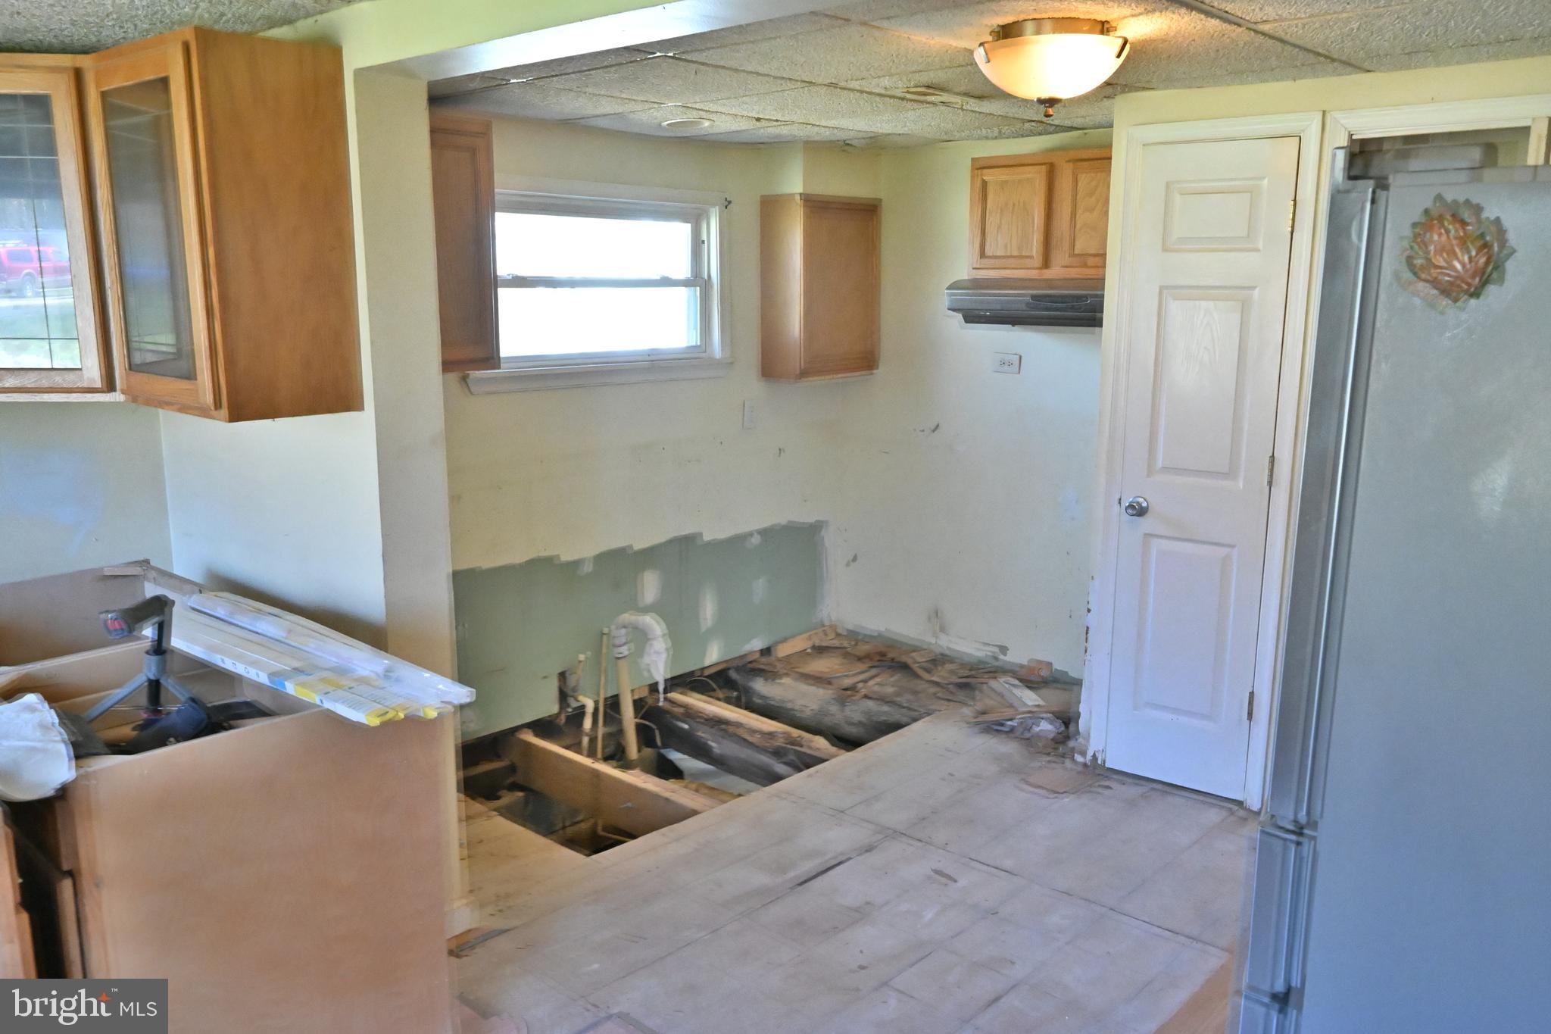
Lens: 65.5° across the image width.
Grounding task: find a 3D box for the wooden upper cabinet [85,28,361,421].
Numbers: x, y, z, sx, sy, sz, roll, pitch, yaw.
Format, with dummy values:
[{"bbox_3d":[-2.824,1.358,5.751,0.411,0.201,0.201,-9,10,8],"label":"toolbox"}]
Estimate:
[{"bbox_3d":[-1.221,-0.625,2.679,0.555,0.764,0.315,10,14,42],"label":"wooden upper cabinet"}]

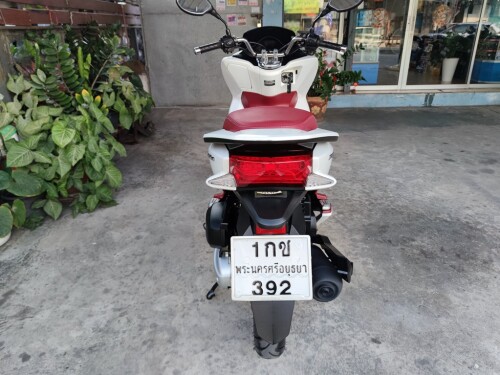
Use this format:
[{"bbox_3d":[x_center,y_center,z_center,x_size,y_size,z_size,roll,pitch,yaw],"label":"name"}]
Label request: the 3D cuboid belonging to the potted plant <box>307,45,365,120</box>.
[{"bbox_3d":[1.238,-1.608,5.334,0.830,1.060,0.720,-1,21,0],"label":"potted plant"}]

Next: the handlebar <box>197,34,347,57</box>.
[{"bbox_3d":[0.102,-0.716,1.744,0.740,0.130,0.200,1,21,3],"label":"handlebar"}]

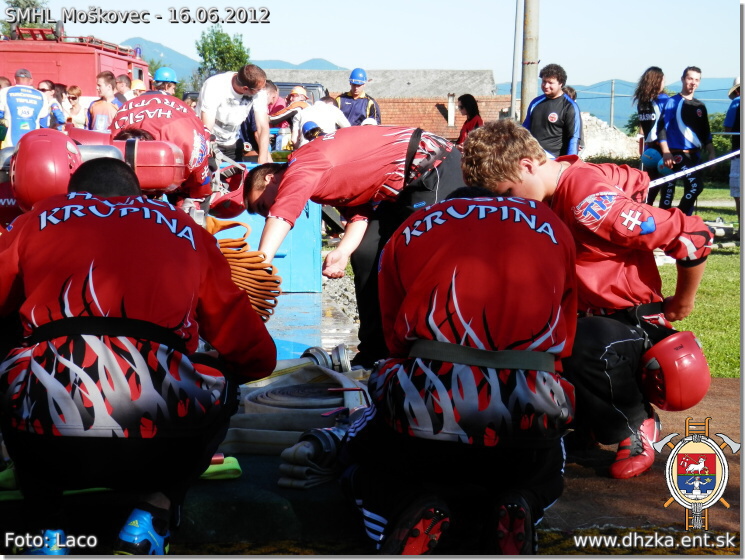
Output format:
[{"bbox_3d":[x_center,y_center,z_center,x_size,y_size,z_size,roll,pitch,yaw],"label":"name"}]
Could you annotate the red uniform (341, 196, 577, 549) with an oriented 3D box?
[{"bbox_3d":[0.223,0.219,3.759,0.600,0.860,0.720,1,6,5],"label":"red uniform"}]

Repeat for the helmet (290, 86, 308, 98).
[{"bbox_3d":[-0.843,-2.144,16.300,0.270,0.160,0.210,23,18,35],"label":"helmet"}]

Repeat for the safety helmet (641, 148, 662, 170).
[{"bbox_3d":[2.650,-1.154,13.500,0.210,0.190,0.240,6,18,16],"label":"safety helmet"}]

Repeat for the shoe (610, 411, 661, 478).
[{"bbox_3d":[0.813,0.516,4.380,0.102,0.120,0.280,4,21,31],"label":"shoe"}]

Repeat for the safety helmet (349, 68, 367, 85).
[{"bbox_3d":[-0.169,-2.333,16.300,0.210,0.180,0.260,3,16,8],"label":"safety helmet"}]

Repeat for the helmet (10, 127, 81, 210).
[{"bbox_3d":[-0.993,-0.334,4.330,0.225,0.265,0.205,-3,24,-6],"label":"helmet"}]

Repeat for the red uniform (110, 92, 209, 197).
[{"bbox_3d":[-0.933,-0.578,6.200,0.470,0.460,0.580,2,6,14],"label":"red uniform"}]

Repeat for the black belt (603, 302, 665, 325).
[{"bbox_3d":[0.848,0.100,4.500,0.310,0.070,0.230,-3,18,39],"label":"black belt"}]

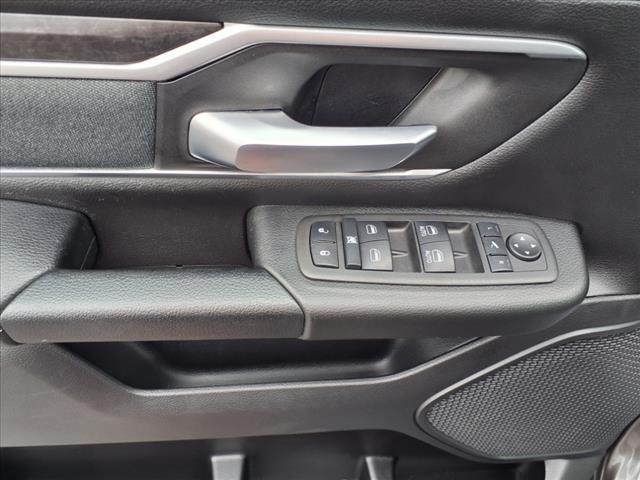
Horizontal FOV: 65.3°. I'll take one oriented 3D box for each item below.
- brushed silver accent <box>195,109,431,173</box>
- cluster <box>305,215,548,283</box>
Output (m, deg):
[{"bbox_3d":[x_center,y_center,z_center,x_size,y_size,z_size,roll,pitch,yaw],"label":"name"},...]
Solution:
[{"bbox_3d":[-0.006,-0.080,0.405,0.194,0.038,0.036,0,40,0],"label":"brushed silver accent"},{"bbox_3d":[0.089,0.008,0.416,0.205,0.018,0.060,2,59,-6],"label":"cluster"}]

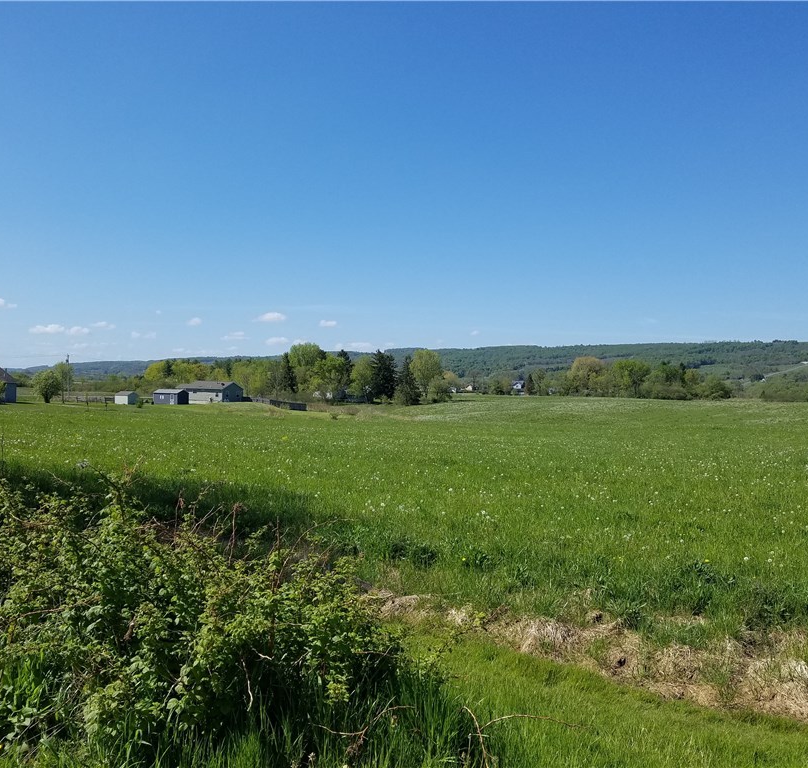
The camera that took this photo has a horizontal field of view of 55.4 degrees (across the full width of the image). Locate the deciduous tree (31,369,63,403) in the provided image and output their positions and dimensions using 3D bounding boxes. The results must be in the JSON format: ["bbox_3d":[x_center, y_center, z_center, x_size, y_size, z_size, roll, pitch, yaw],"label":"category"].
[{"bbox_3d":[-57.923,0.493,125.000,4.340,5.240,4.340,0,0,-25],"label":"deciduous tree"}]

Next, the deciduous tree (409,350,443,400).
[{"bbox_3d":[5.003,-1.871,175.000,7.350,11.580,7.350,0,0,2],"label":"deciduous tree"}]

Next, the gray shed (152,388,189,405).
[{"bbox_3d":[-43.827,2.443,145.000,6.000,2.810,3.200,0,0,24],"label":"gray shed"}]

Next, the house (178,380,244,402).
[{"bbox_3d":[-40.368,1.669,160.000,12.000,4.270,7.300,0,0,24],"label":"house"}]

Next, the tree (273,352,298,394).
[{"bbox_3d":[-28.496,-1.633,185.000,6.070,11.570,6.070,0,0,-9],"label":"tree"}]

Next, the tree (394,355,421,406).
[{"bbox_3d":[0.936,-0.701,160.000,5.320,10.640,5.320,0,0,0],"label":"tree"}]

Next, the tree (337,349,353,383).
[{"bbox_3d":[-14.957,-2.180,195.000,4.240,13.160,4.240,0,0,-4],"label":"tree"}]

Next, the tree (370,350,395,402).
[{"bbox_3d":[-4.423,-1.522,166.000,5.510,11.350,5.510,0,0,-2],"label":"tree"}]

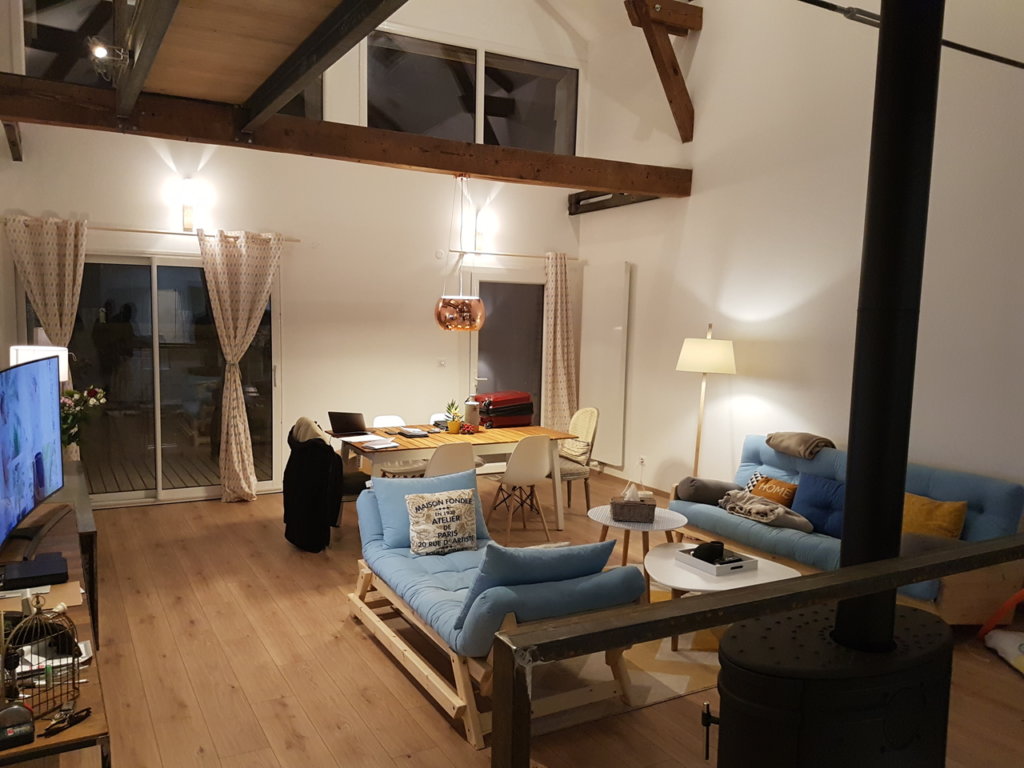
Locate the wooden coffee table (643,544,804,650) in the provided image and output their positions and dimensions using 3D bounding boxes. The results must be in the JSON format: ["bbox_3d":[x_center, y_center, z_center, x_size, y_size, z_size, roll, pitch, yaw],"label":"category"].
[{"bbox_3d":[1.046,1.183,4.186,0.740,0.400,0.770,-2,7,-31],"label":"wooden coffee table"}]

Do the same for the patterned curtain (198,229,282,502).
[{"bbox_3d":[-2.354,-0.135,6.728,0.694,2.343,0.171,-2,7,-31],"label":"patterned curtain"}]

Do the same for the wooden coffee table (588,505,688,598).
[{"bbox_3d":[0.768,1.068,4.748,0.600,0.500,0.600,1,6,0],"label":"wooden coffee table"}]

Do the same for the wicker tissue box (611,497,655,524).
[{"bbox_3d":[0.739,0.766,4.678,0.255,0.110,0.140,1,6,0],"label":"wicker tissue box"}]

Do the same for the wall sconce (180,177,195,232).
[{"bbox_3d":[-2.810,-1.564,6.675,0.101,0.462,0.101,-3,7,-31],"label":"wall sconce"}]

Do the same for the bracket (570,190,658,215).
[{"bbox_3d":[1.117,-1.970,8.113,0.131,0.241,1.608,-3,7,-31],"label":"bracket"}]

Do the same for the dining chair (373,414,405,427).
[{"bbox_3d":[-0.946,0.695,6.406,0.470,0.820,0.530,-2,7,-31],"label":"dining chair"}]

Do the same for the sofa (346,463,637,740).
[{"bbox_3d":[-0.172,1.036,3.957,0.844,0.784,1.849,-2,7,-28],"label":"sofa"}]

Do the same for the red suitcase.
[{"bbox_3d":[-0.109,0.221,6.742,0.480,0.250,0.400,-2,7,-31],"label":"red suitcase"}]

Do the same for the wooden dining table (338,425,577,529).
[{"bbox_3d":[-0.509,0.788,6.391,1.779,0.754,0.985,-2,7,-27],"label":"wooden dining table"}]

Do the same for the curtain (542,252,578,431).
[{"bbox_3d":[0.516,-0.246,8.478,0.523,2.343,0.171,-2,7,-31],"label":"curtain"}]

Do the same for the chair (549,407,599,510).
[{"bbox_3d":[0.453,0.679,6.735,0.553,0.935,0.482,-3,7,-34],"label":"chair"}]

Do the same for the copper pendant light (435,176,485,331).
[{"bbox_3d":[-0.399,-0.983,5.844,0.380,1.140,0.380,1,6,0],"label":"copper pendant light"}]

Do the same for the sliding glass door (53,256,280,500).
[{"bbox_3d":[-2.950,-0.024,6.544,1.961,2.132,0.131,-2,7,-31],"label":"sliding glass door"}]

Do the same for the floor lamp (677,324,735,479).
[{"bbox_3d":[1.606,0.345,6.508,0.502,1.688,0.502,-3,7,-31],"label":"floor lamp"}]

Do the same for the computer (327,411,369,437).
[{"bbox_3d":[-1.324,0.321,6.270,0.311,0.171,0.332,-2,7,-24],"label":"computer"}]

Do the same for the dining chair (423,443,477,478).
[{"bbox_3d":[-0.538,0.823,5.718,0.462,0.824,0.533,-2,7,-28],"label":"dining chair"}]

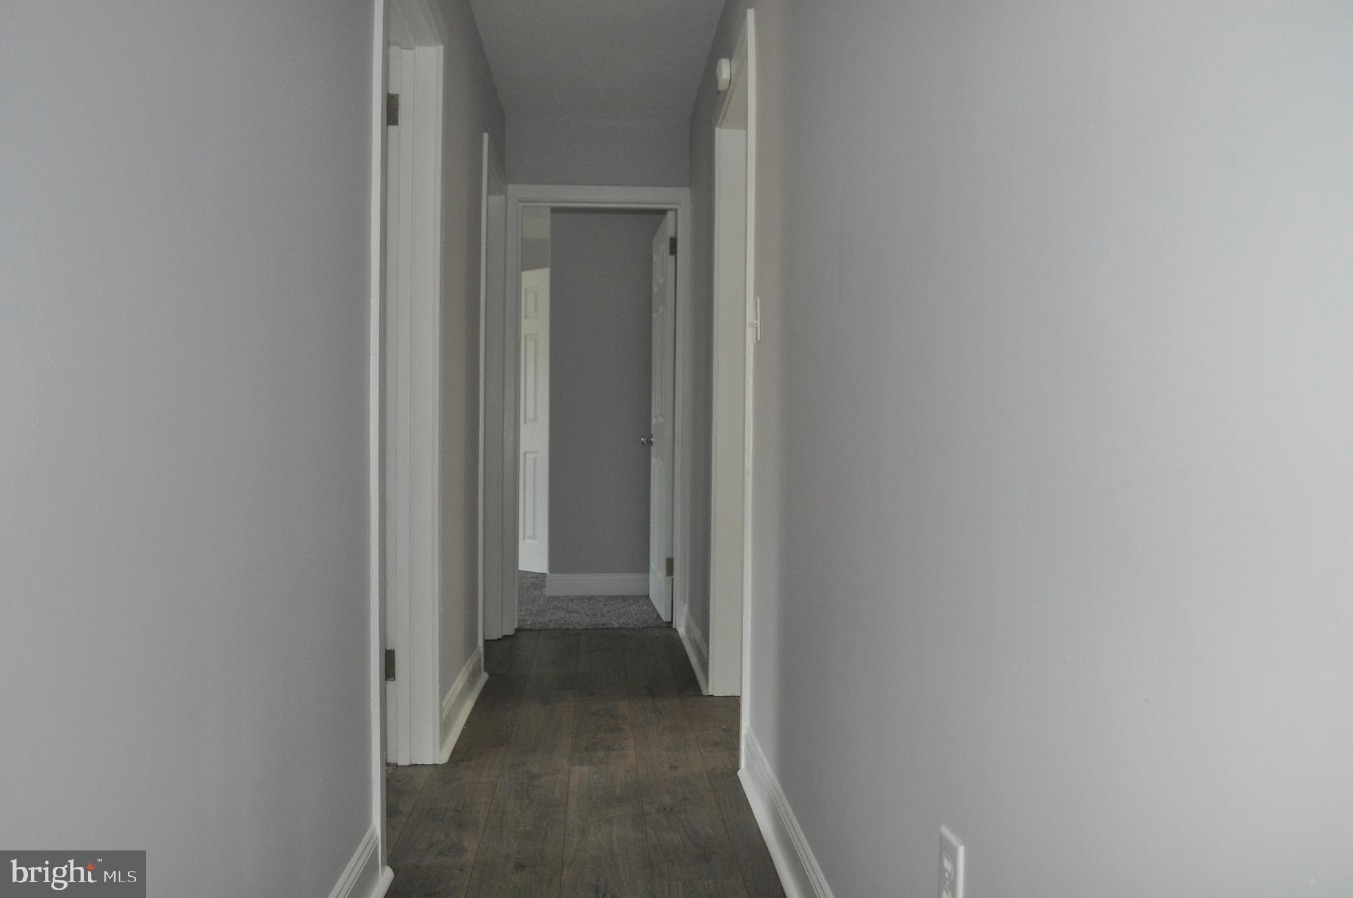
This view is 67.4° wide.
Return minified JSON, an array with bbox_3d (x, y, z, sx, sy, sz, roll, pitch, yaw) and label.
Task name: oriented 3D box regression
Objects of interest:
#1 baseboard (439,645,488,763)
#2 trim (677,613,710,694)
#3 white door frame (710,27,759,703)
[{"bbox_3d":[-0.709,0.815,3.411,0.043,0.133,1.070,0,1,-4],"label":"baseboard"},{"bbox_3d":[0.067,0.810,4.279,0.038,0.135,1.240,0,1,-4],"label":"trim"},{"bbox_3d":[0.225,-0.161,3.238,0.141,2.105,0.895,0,1,-4],"label":"white door frame"}]

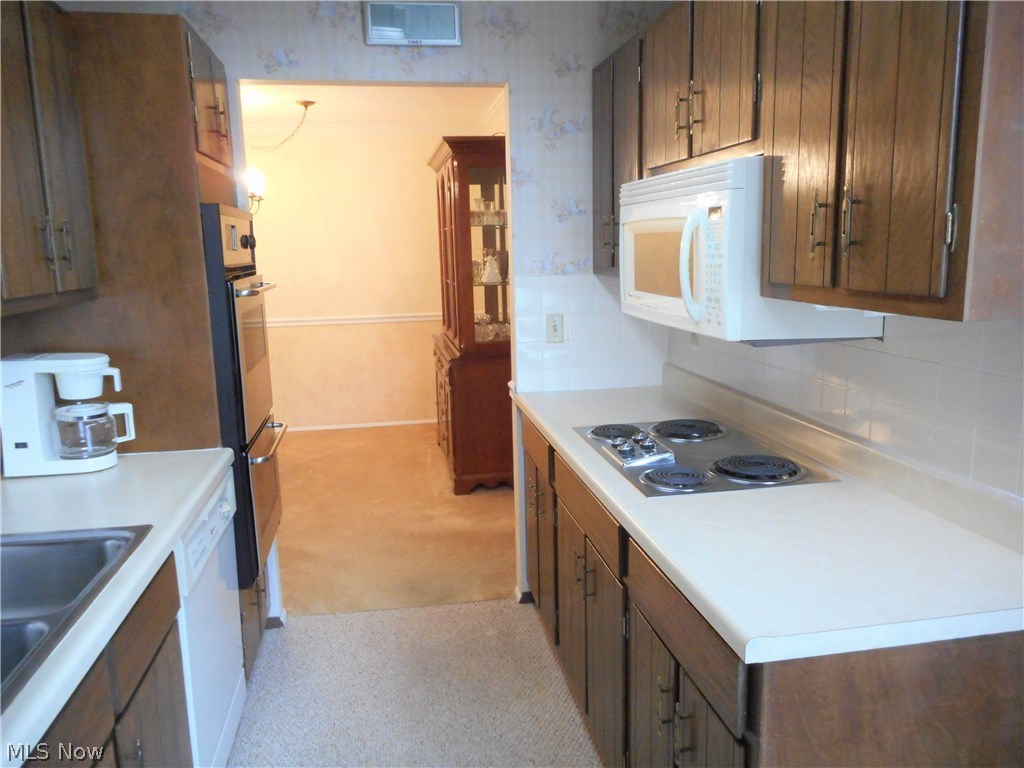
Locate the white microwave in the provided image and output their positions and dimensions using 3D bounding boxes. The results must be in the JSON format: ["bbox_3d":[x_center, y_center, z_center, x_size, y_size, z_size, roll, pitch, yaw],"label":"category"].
[{"bbox_3d":[0.597,-0.368,2.032,0.411,0.407,0.759,-3,11,-10],"label":"white microwave"}]

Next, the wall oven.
[{"bbox_3d":[-1.090,0.024,2.444,0.605,1.166,0.563,-3,11,-10],"label":"wall oven"}]

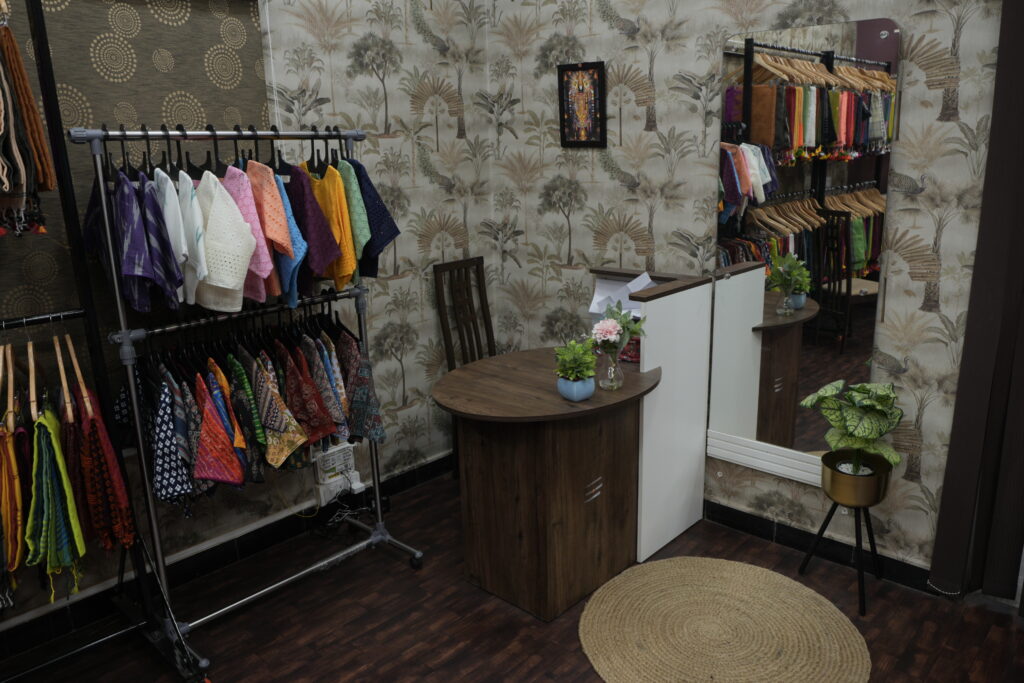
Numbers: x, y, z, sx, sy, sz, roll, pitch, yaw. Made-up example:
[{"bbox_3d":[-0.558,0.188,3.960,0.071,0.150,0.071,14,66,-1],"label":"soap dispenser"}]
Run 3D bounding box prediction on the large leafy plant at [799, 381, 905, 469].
[{"bbox_3d":[1.153,0.290,2.490,0.335,0.295,0.290,5,15,25],"label":"large leafy plant"}]

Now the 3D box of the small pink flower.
[{"bbox_3d":[0.318,-0.033,2.462,0.100,0.085,0.095,0,14,7],"label":"small pink flower"}]

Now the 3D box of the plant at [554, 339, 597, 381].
[{"bbox_3d":[0.206,0.067,2.426,0.140,0.135,0.135,0,14,5],"label":"plant"}]

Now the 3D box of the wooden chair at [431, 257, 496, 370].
[{"bbox_3d":[-0.056,0.160,3.492,0.510,1.060,0.410,11,18,42],"label":"wooden chair"}]

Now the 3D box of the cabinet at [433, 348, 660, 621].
[{"bbox_3d":[0.172,0.472,2.816,0.700,0.756,0.992,11,18,42],"label":"cabinet"}]

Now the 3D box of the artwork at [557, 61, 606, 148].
[{"bbox_3d":[0.296,-1.017,3.197,0.253,0.350,0.022,11,18,42],"label":"artwork"}]

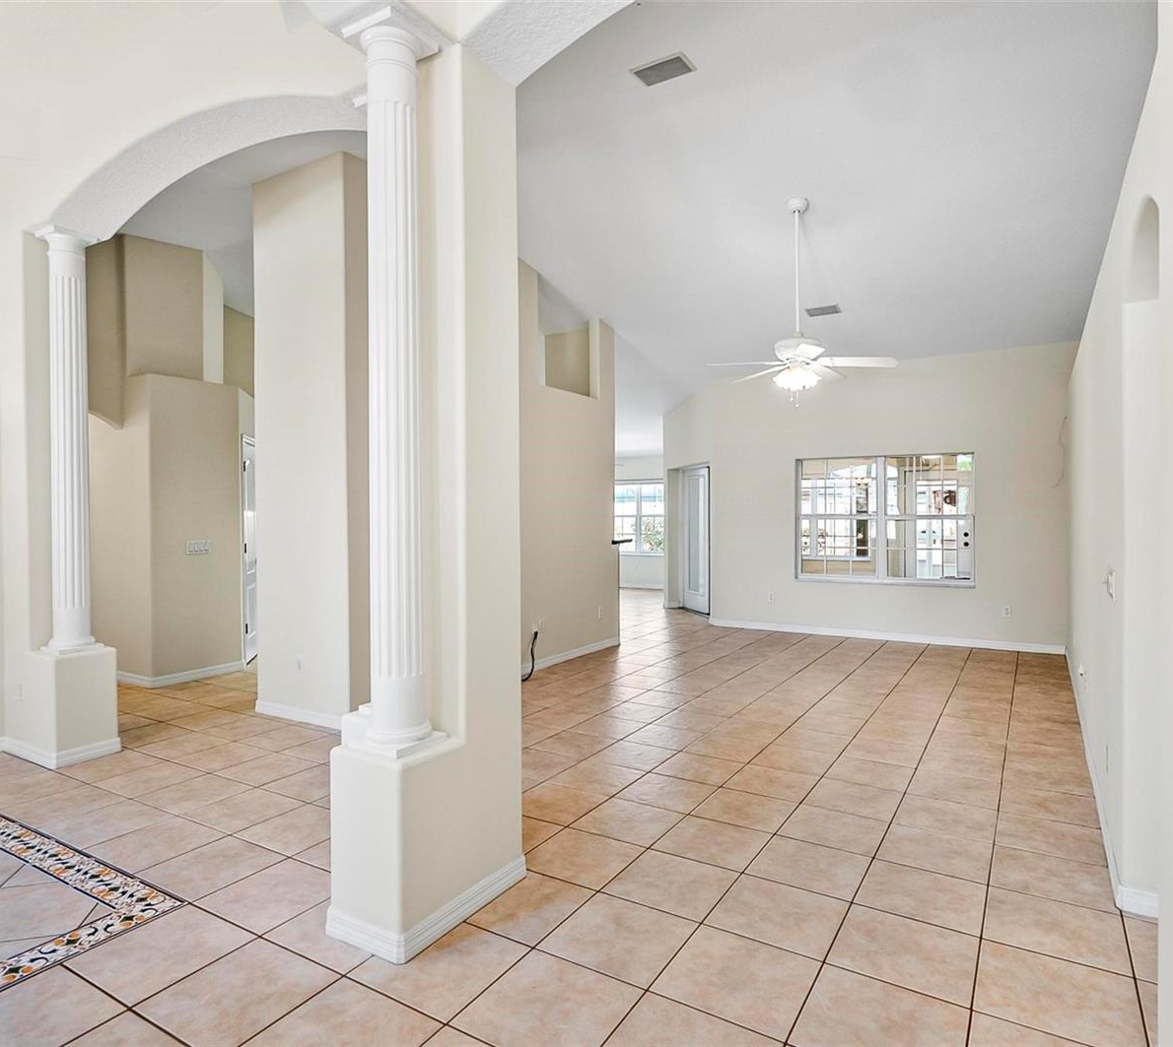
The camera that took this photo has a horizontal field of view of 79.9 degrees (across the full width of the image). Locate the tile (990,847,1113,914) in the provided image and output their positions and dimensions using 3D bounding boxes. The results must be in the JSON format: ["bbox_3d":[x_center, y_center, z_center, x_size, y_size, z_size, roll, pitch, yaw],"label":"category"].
[{"bbox_3d":[1.797,1.369,2.701,0.400,0.010,0.400,0,1,32],"label":"tile"}]

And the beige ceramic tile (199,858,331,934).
[{"bbox_3d":[-1.163,1.391,2.629,0.411,0.010,0.411,0,1,31],"label":"beige ceramic tile"}]

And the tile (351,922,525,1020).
[{"bbox_3d":[-0.456,1.389,2.208,0.400,0.012,0.400,0,1,31],"label":"tile"}]

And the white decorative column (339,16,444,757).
[{"bbox_3d":[-0.656,-0.447,2.392,0.241,2.397,0.241,0,1,31],"label":"white decorative column"}]

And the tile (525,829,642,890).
[{"bbox_3d":[-0.024,1.384,2.888,0.411,0.010,0.411,0,1,31],"label":"tile"}]

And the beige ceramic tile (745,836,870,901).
[{"bbox_3d":[0.898,1.382,2.813,0.411,0.010,0.411,0,1,31],"label":"beige ceramic tile"}]

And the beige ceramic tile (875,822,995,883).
[{"bbox_3d":[1.452,1.370,2.913,0.400,0.010,0.400,0,1,32],"label":"beige ceramic tile"}]

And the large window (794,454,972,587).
[{"bbox_3d":[3.277,-0.039,7.796,1.881,1.400,0.100,0,1,31],"label":"large window"}]

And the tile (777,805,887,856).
[{"bbox_3d":[1.113,1.370,3.137,0.400,0.010,0.400,0,1,32],"label":"tile"}]

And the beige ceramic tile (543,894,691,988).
[{"bbox_3d":[0.113,1.384,2.342,0.400,0.012,0.400,0,1,31],"label":"beige ceramic tile"}]

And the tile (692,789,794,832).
[{"bbox_3d":[0.769,1.371,3.355,0.400,0.010,0.400,0,1,32],"label":"tile"}]

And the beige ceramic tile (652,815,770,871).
[{"bbox_3d":[0.548,1.376,3.016,0.400,0.012,0.400,0,1,31],"label":"beige ceramic tile"}]

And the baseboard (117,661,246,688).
[{"bbox_3d":[-3.531,1.287,6.138,0.460,0.102,0.879,0,1,31],"label":"baseboard"}]

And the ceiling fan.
[{"bbox_3d":[1.477,-1.583,4.900,1.280,1.400,1.280,0,0,0],"label":"ceiling fan"}]

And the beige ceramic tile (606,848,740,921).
[{"bbox_3d":[0.329,1.386,2.683,0.411,0.010,0.411,0,1,31],"label":"beige ceramic tile"}]

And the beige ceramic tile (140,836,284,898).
[{"bbox_3d":[-1.508,1.390,2.829,0.400,0.012,0.400,0,1,31],"label":"beige ceramic tile"}]

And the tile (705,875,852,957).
[{"bbox_3d":[0.679,1.380,2.469,0.400,0.012,0.400,0,1,31],"label":"tile"}]

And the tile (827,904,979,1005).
[{"bbox_3d":[1.035,1.390,2.273,0.411,0.010,0.411,0,1,31],"label":"tile"}]

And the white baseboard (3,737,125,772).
[{"bbox_3d":[-3.173,1.346,4.248,0.645,0.082,0.381,0,1,32],"label":"white baseboard"}]

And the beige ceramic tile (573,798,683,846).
[{"bbox_3d":[0.196,1.376,3.226,0.400,0.010,0.400,0,1,32],"label":"beige ceramic tile"}]

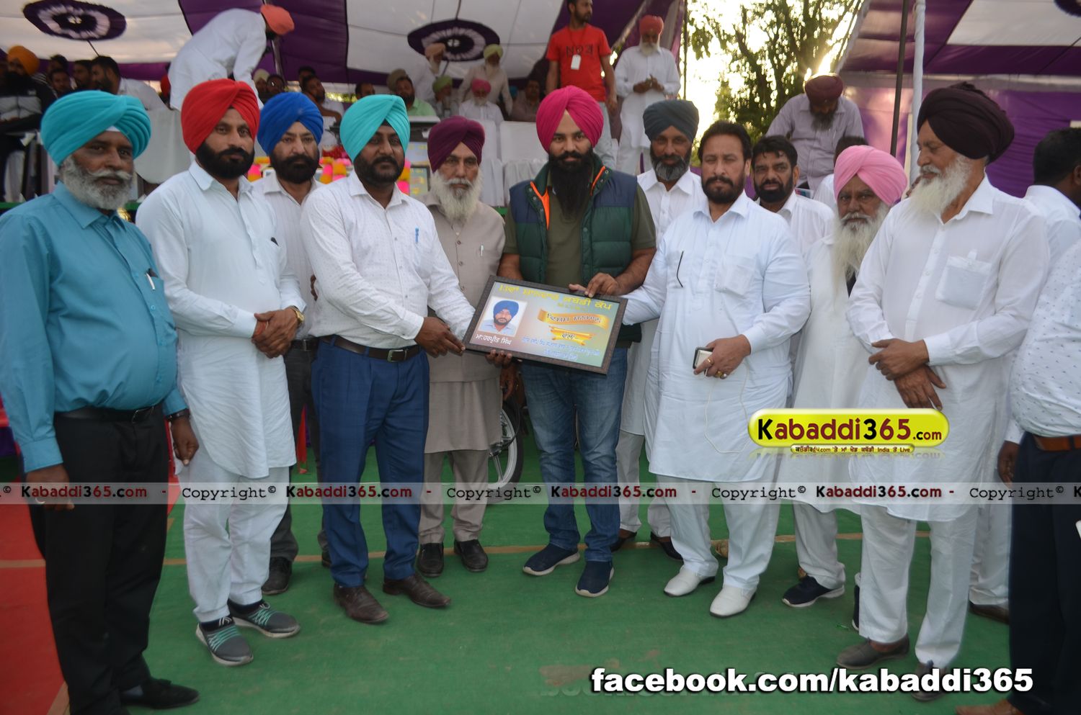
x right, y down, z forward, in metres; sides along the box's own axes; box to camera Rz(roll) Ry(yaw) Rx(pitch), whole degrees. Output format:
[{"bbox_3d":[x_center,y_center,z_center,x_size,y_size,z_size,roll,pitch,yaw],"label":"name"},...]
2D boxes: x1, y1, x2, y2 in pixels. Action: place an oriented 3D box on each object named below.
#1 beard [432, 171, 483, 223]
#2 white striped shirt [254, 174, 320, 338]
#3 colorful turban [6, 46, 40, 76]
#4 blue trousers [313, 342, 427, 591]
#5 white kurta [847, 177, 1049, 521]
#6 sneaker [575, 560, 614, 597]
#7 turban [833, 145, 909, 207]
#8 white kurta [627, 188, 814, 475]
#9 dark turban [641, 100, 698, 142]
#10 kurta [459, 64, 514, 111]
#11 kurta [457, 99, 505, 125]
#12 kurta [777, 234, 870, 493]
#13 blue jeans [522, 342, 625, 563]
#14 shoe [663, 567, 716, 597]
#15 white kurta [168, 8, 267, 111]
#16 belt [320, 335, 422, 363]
[{"bbox_3d":[-0.317,-0.611,3.086,0.180,0.195,0.140,-2,9,-15],"label":"beard"},{"bbox_3d":[-0.919,-0.373,3.000,0.480,0.640,0.280,-2,11,-16],"label":"white striped shirt"},{"bbox_3d":[-4.284,-2.456,6.700,0.250,0.225,0.265,-1,11,-10],"label":"colorful turban"},{"bbox_3d":[-0.615,0.378,2.952,0.400,0.890,0.330,-9,14,-43],"label":"blue trousers"},{"bbox_3d":[1.227,-0.046,2.476,0.500,0.970,0.410,10,13,41],"label":"white kurta"},{"bbox_3d":[0.220,0.832,3.153,0.105,0.110,0.285,5,10,24],"label":"sneaker"},{"bbox_3d":[1.144,-0.629,2.800,0.240,0.200,0.260,9,14,37],"label":"turban"},{"bbox_3d":[0.631,-0.093,2.886,0.600,0.960,0.420,6,11,25],"label":"white kurta"},{"bbox_3d":[0.518,-0.940,3.210,0.215,0.165,0.250,2,6,9],"label":"dark turban"},{"bbox_3d":[-0.636,-3.018,9.600,0.580,0.980,0.360,1,11,-2],"label":"kurta"},{"bbox_3d":[-0.677,-2.642,9.200,0.520,0.620,0.380,1,11,-2],"label":"kurta"},{"bbox_3d":[1.098,0.006,2.983,0.470,1.000,0.350,7,12,29],"label":"kurta"},{"bbox_3d":[0.129,0.352,3.199,0.400,0.910,0.320,3,10,14],"label":"blue jeans"},{"bbox_3d":[0.600,0.836,3.166,0.280,0.100,0.105,-7,13,-35],"label":"shoe"},{"bbox_3d":[-2.310,-2.090,5.800,0.660,0.850,0.500,2,9,7],"label":"white kurta"},{"bbox_3d":[-0.589,-0.042,2.840,0.380,0.080,0.290,-6,13,-33],"label":"belt"}]

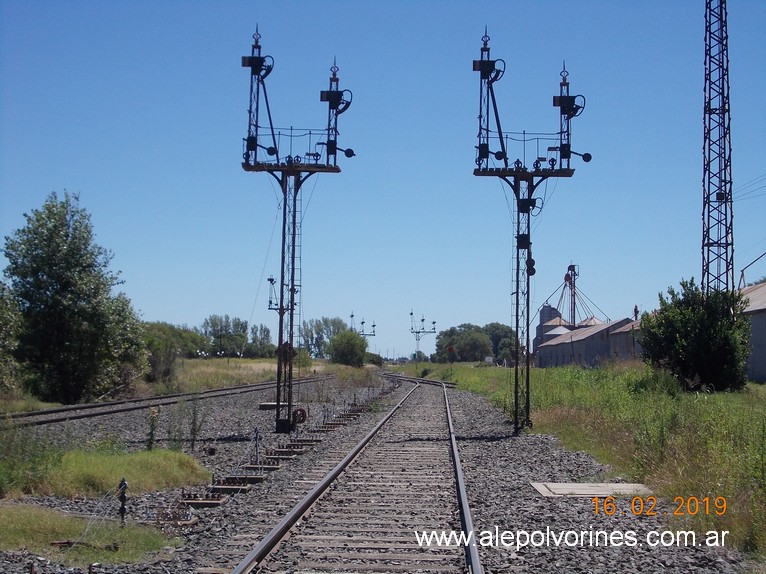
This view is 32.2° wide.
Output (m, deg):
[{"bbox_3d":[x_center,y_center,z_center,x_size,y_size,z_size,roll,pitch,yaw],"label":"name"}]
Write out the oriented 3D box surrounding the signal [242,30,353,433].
[{"bbox_3d":[-1.995,-1.363,31.066,2.600,9.490,1.000,1,-3,3],"label":"signal"}]

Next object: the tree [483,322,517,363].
[{"bbox_3d":[26.017,12.891,300.285,8.830,10.170,8.390,1,-3,3],"label":"tree"}]

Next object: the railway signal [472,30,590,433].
[{"bbox_3d":[3.493,-1.356,31.167,2.790,9.550,1.000,1,-3,3],"label":"railway signal"}]

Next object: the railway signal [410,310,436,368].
[{"bbox_3d":[6.263,8.306,205.266,4.020,9.510,1.100,1,-3,3],"label":"railway signal"}]

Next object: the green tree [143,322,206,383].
[{"bbox_3d":[-13.684,4.329,87.112,4.200,4.000,3.990,1,-3,3],"label":"green tree"}]

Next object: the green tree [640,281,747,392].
[{"bbox_3d":[18.173,2.812,77.185,6.400,6.630,6.080,1,-3,3],"label":"green tree"}]

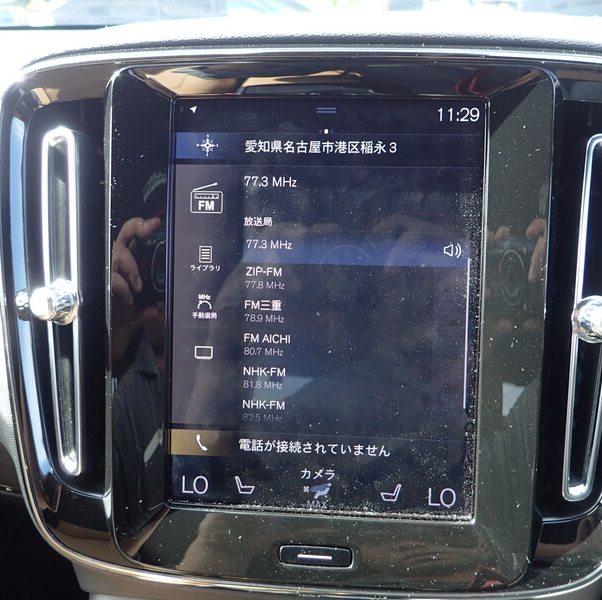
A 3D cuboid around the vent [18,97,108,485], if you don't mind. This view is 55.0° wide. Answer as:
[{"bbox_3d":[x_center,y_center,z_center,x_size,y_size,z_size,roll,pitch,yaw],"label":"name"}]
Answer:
[{"bbox_3d":[-0.111,0.000,0.263,0.045,0.185,0.028,1,2,3],"label":"vent"}]

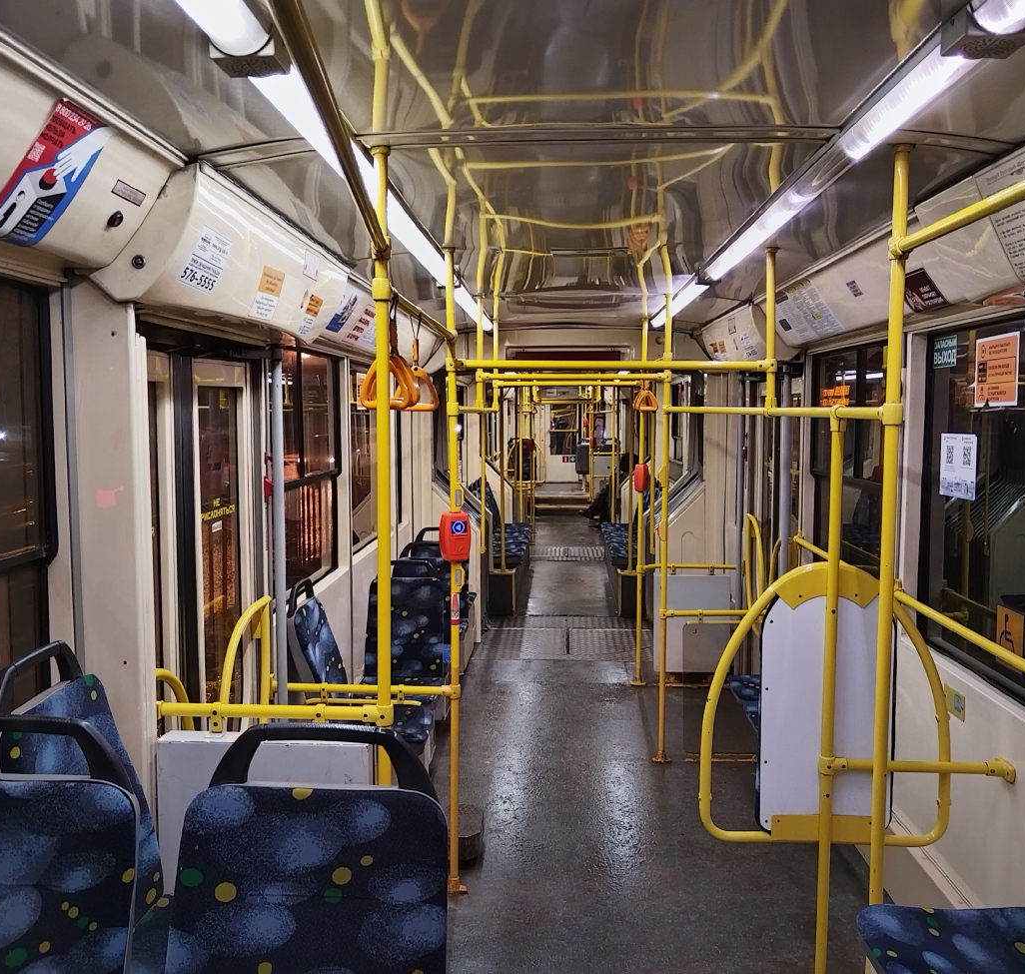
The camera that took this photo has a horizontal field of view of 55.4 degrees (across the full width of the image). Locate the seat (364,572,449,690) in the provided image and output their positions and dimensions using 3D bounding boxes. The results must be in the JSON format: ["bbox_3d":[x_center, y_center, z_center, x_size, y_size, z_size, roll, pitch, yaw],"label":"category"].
[{"bbox_3d":[-0.559,0.716,4.918,0.425,0.593,0.566,0,5,3],"label":"seat"}]

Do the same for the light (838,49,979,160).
[{"bbox_3d":[0.681,-0.665,1.723,0.065,0.065,0.602,0,5,3],"label":"light"}]

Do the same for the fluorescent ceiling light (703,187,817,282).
[{"bbox_3d":[0.748,-0.777,3.139,0.065,0.065,1.510,0,5,3],"label":"fluorescent ceiling light"}]

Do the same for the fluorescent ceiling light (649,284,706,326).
[{"bbox_3d":[0.837,-0.924,5.020,0.065,0.065,1.892,0,5,3],"label":"fluorescent ceiling light"}]

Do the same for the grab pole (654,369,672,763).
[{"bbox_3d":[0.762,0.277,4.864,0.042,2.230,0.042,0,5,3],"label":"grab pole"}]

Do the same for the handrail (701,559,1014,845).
[{"bbox_3d":[0.925,0.596,2.651,0.837,0.780,0.088,0,5,3],"label":"handrail"}]

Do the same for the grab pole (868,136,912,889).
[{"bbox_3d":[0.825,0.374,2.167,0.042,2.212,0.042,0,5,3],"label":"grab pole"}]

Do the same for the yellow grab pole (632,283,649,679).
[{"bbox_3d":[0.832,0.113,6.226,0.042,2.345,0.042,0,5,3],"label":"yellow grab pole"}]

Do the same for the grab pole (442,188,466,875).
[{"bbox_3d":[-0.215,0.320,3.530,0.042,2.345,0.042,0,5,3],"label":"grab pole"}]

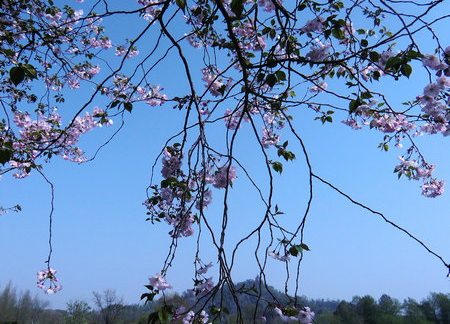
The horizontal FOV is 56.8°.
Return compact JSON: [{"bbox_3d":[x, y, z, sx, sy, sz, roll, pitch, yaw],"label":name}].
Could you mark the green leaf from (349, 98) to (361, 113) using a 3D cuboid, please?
[{"bbox_3d":[0.436,-0.190,1.400,0.036,0.045,0.015,-8,5,18],"label":"green leaf"}]

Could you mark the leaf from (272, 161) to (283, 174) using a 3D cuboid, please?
[{"bbox_3d":[0.183,0.019,1.450,0.034,0.047,0.016,-3,-1,7],"label":"leaf"}]

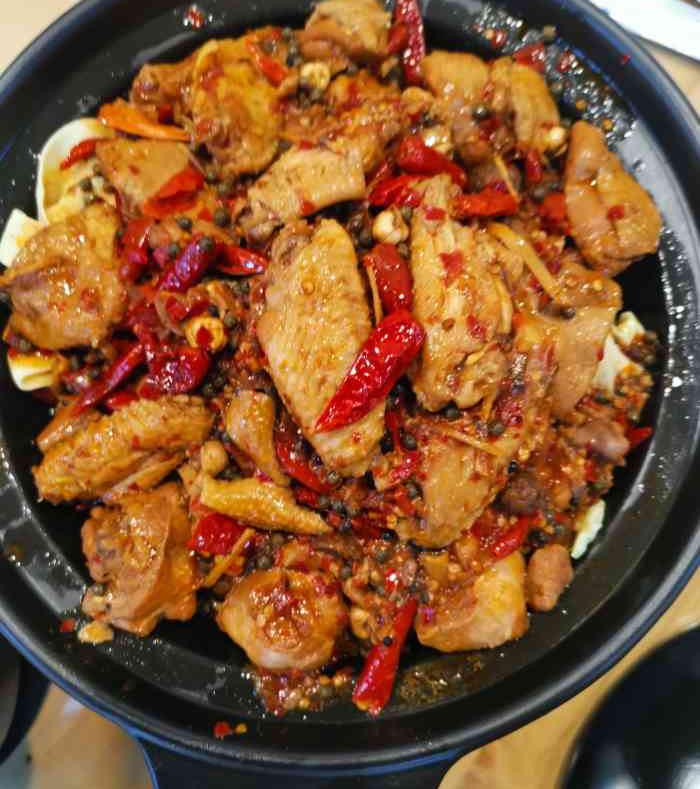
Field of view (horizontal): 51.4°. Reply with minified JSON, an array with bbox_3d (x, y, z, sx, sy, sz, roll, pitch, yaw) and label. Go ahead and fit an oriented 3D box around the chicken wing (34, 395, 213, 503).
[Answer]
[{"bbox_3d":[-0.082,0.020,0.269,0.064,0.025,0.027,-21,80,1],"label":"chicken wing"}]

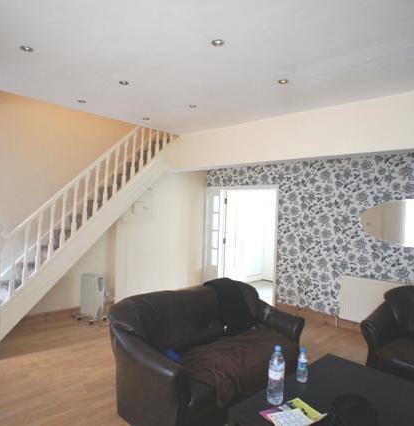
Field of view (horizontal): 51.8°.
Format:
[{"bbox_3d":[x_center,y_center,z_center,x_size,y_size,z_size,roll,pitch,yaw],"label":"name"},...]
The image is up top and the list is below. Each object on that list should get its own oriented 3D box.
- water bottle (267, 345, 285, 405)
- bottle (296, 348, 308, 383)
[{"bbox_3d":[0.396,0.915,2.428,0.090,0.315,0.090,2,0,0],"label":"water bottle"},{"bbox_3d":[0.614,0.969,2.730,0.067,0.217,0.067,2,0,0],"label":"bottle"}]

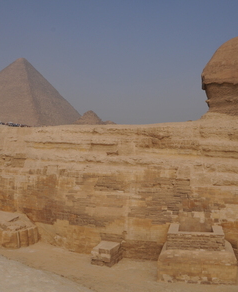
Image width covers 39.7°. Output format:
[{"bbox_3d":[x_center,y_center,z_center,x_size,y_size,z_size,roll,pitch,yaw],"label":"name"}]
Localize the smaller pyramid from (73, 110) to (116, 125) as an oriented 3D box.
[{"bbox_3d":[-29.560,-27.647,354.152,46.000,20.471,46.000,-1,-2,20],"label":"smaller pyramid"}]

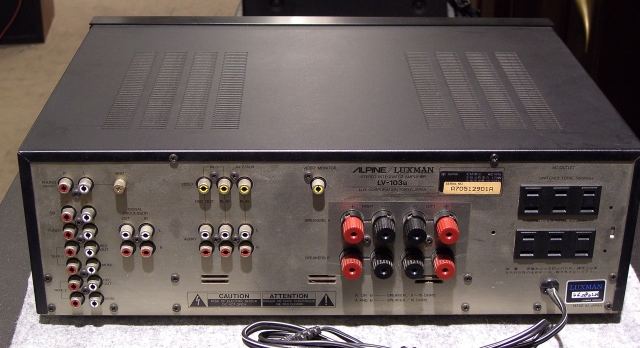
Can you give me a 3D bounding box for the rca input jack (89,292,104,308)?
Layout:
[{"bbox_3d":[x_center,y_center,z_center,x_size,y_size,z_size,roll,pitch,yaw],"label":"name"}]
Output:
[{"bbox_3d":[-0.164,0.093,0.773,0.010,0.010,0.009,0,25,-2],"label":"rca input jack"}]

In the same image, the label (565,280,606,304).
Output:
[{"bbox_3d":[0.197,0.087,0.779,0.028,0.019,0.001,0,25,-2],"label":"label"}]

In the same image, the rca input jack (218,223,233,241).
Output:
[{"bbox_3d":[-0.067,0.042,0.748,0.010,0.010,0.009,0,25,-1],"label":"rca input jack"}]

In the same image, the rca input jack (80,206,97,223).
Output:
[{"bbox_3d":[-0.163,0.029,0.740,0.010,0.010,0.009,0,25,-1],"label":"rca input jack"}]

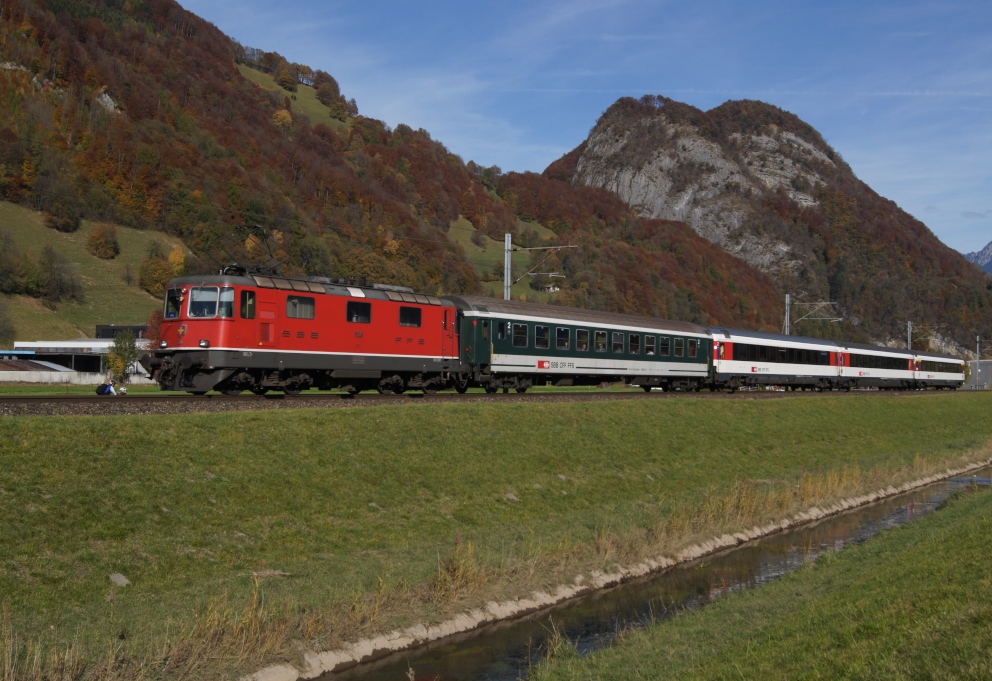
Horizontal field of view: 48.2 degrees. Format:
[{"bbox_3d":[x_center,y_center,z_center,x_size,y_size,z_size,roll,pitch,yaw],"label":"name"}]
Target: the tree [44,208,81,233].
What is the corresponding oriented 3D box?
[{"bbox_3d":[-134.931,-37.662,345.000,11.205,8.093,11.205,0,-2,0],"label":"tree"}]

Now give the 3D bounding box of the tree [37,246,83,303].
[{"bbox_3d":[-102.391,-15.482,260.000,10.790,13.136,10.790,0,-2,0],"label":"tree"}]

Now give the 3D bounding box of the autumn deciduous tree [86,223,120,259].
[{"bbox_3d":[-113.317,-28.870,320.000,9.816,10.393,9.816,0,-2,0],"label":"autumn deciduous tree"}]

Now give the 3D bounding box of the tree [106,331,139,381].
[{"bbox_3d":[-53.916,2.382,160.000,4.619,7.651,4.619,0,-2,0],"label":"tree"}]

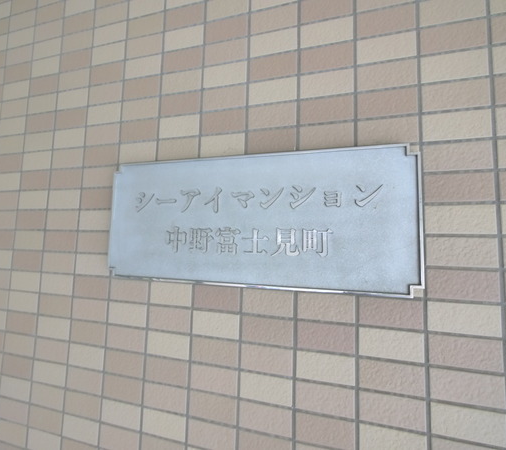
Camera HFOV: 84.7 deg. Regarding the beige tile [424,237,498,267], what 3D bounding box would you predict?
[{"bbox_3d":[0.319,0.041,0.427,0.095,0.045,0.009,0,-5,17],"label":"beige tile"}]

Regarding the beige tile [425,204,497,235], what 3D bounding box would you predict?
[{"bbox_3d":[0.320,-0.008,0.429,0.095,0.045,0.010,0,-5,17],"label":"beige tile"}]

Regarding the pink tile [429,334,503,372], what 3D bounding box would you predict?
[{"bbox_3d":[0.315,0.189,0.414,0.095,0.045,0.009,0,-5,17],"label":"pink tile"}]

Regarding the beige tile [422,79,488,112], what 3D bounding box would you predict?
[{"bbox_3d":[0.326,-0.208,0.448,0.095,0.045,0.009,0,-5,17],"label":"beige tile"}]

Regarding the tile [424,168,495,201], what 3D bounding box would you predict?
[{"bbox_3d":[0.321,-0.058,0.434,0.095,0.045,0.010,0,-5,17],"label":"tile"}]

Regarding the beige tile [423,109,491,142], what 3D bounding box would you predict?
[{"bbox_3d":[0.324,-0.159,0.444,0.095,0.045,0.009,0,-5,17],"label":"beige tile"}]

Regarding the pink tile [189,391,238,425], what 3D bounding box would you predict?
[{"bbox_3d":[-0.073,0.338,0.516,0.095,0.045,0.009,0,-5,16],"label":"pink tile"}]

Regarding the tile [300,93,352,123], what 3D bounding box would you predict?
[{"bbox_3d":[0.133,-0.208,0.506,0.095,0.045,0.010,0,-5,16],"label":"tile"}]

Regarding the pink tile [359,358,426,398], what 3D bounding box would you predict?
[{"bbox_3d":[0.217,0.239,0.439,0.095,0.045,0.009,0,-5,17],"label":"pink tile"}]

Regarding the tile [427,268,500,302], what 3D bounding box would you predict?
[{"bbox_3d":[0.318,0.091,0.423,0.095,0.045,0.009,0,-5,17],"label":"tile"}]

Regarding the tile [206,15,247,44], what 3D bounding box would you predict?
[{"bbox_3d":[-0.053,-0.406,0.581,0.095,0.045,0.009,0,-5,16],"label":"tile"}]

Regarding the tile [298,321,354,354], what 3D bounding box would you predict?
[{"bbox_3d":[0.122,0.189,0.472,0.095,0.045,0.010,0,-5,16],"label":"tile"}]

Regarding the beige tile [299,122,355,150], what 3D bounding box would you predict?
[{"bbox_3d":[0.133,-0.158,0.503,0.095,0.045,0.009,0,-5,16],"label":"beige tile"}]

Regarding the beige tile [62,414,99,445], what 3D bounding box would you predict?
[{"bbox_3d":[-0.365,0.438,0.594,0.095,0.045,0.009,0,-5,17],"label":"beige tile"}]

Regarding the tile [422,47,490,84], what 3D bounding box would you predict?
[{"bbox_3d":[0.328,-0.257,0.455,0.095,0.045,0.009,0,-5,16],"label":"tile"}]

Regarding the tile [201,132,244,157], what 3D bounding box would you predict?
[{"bbox_3d":[-0.060,-0.158,0.559,0.095,0.045,0.009,0,-5,17],"label":"tile"}]

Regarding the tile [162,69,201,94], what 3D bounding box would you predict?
[{"bbox_3d":[-0.153,-0.308,0.600,0.095,0.045,0.009,0,-5,17],"label":"tile"}]

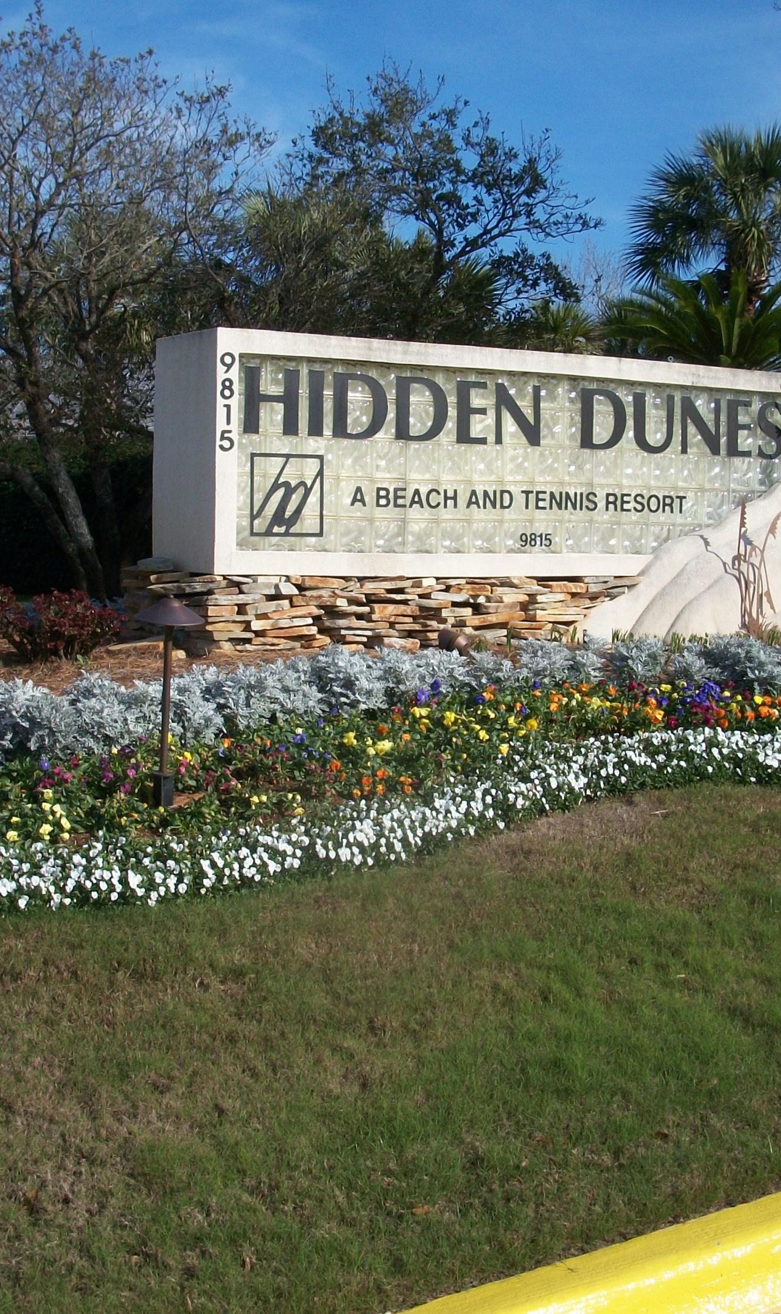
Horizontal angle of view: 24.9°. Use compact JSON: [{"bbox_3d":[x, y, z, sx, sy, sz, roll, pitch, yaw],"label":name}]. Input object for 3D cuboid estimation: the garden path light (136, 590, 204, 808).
[{"bbox_3d":[-0.746,0.146,6.000,0.227,0.723,0.227,1,4,0],"label":"garden path light"}]

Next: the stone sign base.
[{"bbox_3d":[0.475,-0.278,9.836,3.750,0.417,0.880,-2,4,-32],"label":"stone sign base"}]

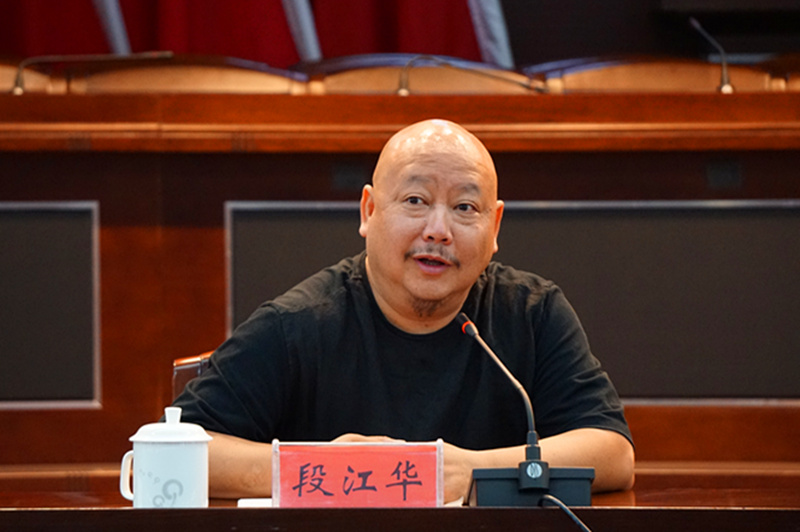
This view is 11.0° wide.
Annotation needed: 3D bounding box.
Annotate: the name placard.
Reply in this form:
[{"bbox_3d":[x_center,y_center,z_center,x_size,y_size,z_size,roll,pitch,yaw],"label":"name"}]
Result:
[{"bbox_3d":[-0.050,0.249,4.880,0.200,0.090,0.060,0,0,0],"label":"name placard"}]

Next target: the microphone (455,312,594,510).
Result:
[{"bbox_3d":[0.151,0.173,4.980,0.150,0.235,0.240,0,1,-9],"label":"microphone"}]

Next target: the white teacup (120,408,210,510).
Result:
[{"bbox_3d":[-0.279,0.231,4.905,0.117,0.127,0.098,0,1,30],"label":"white teacup"}]

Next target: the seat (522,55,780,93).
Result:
[{"bbox_3d":[0.572,0.000,9.420,0.570,0.960,0.620,0,0,0],"label":"seat"}]

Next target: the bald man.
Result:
[{"bbox_3d":[0.005,0.430,5.370,0.590,1.230,0.750,0,0,-1],"label":"bald man"}]

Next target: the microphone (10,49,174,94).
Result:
[{"bbox_3d":[-0.664,-0.392,8.970,0.350,0.140,0.180,0,1,-18],"label":"microphone"}]

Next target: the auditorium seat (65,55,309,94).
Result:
[{"bbox_3d":[-0.485,0.000,9.420,0.570,0.960,0.620,0,0,0],"label":"auditorium seat"}]

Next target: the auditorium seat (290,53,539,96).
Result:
[{"bbox_3d":[0.040,0.000,9.420,0.570,0.960,0.620,0,0,0],"label":"auditorium seat"}]

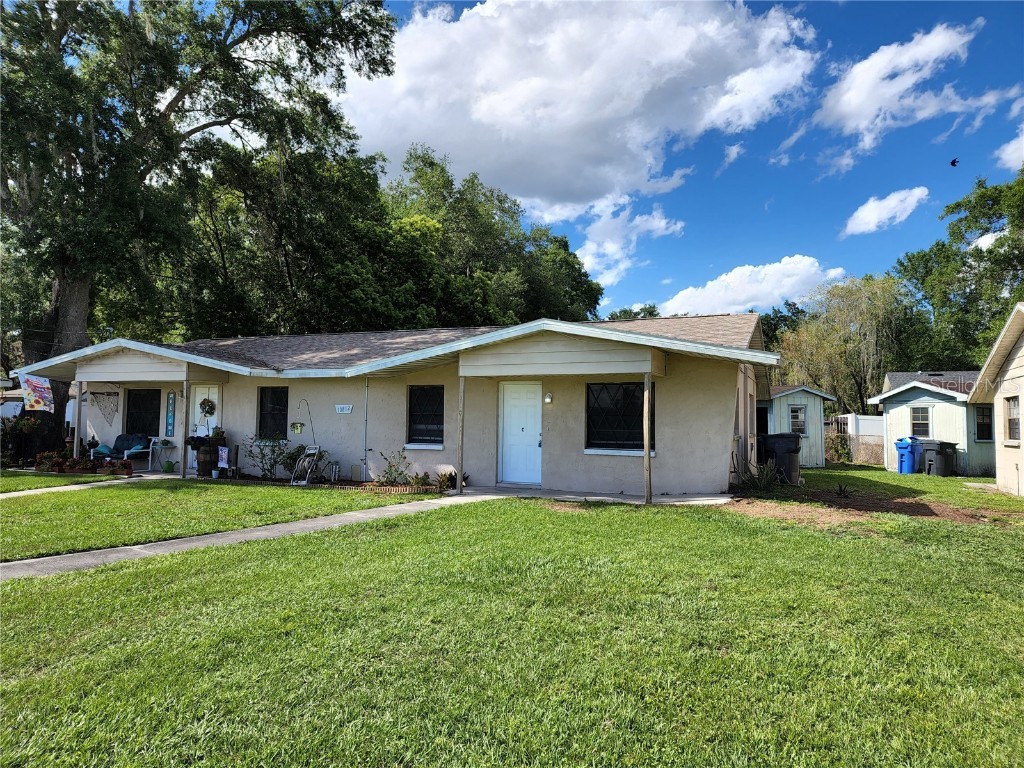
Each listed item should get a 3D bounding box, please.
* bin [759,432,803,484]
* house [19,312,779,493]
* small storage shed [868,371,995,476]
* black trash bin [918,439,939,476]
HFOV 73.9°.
[{"bbox_3d":[5.779,1.631,14.700,0.820,1.120,0.680,-1,-3,30],"label":"bin"},{"bbox_3d":[-2.121,0.383,19.524,18.440,3.980,11.990,-1,-3,23],"label":"house"},{"bbox_3d":[14.156,1.185,21.721,4.000,3.100,3.300,2,-3,-27],"label":"small storage shed"},{"bbox_3d":[12.632,2.182,20.200,0.800,1.100,0.680,1,-3,-20],"label":"black trash bin"}]

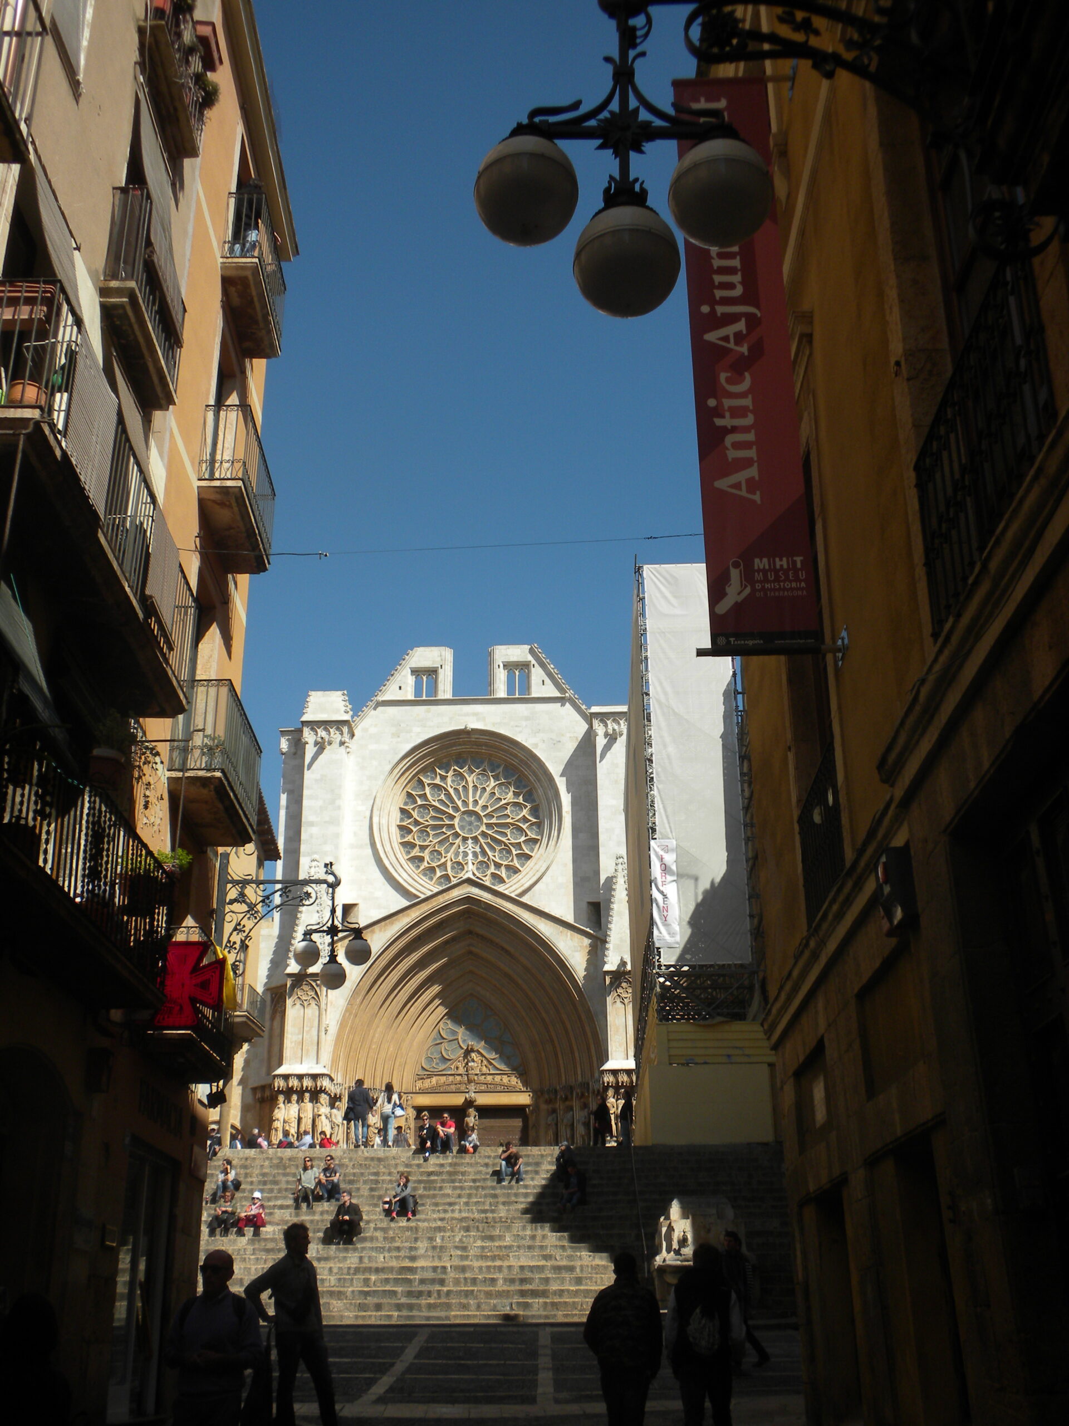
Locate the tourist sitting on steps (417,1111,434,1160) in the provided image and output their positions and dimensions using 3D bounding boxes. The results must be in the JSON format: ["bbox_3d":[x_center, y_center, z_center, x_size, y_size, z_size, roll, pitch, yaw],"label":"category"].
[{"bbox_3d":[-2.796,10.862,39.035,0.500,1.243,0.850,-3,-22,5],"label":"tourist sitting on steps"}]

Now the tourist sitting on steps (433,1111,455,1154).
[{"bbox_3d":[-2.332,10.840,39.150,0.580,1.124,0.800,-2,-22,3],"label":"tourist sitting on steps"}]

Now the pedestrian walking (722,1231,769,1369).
[{"bbox_3d":[2.826,7.930,20.620,0.660,1.750,0.520,11,-25,-26],"label":"pedestrian walking"}]

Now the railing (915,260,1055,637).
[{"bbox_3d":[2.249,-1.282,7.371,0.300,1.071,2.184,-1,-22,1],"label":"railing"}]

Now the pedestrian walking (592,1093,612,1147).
[{"bbox_3d":[1.861,11.415,42.081,0.580,1.680,0.500,6,-23,-17],"label":"pedestrian walking"}]

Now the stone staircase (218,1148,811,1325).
[{"bbox_3d":[-0.833,10.996,33.040,16.000,4.261,11.900,-1,-22,0],"label":"stone staircase"}]

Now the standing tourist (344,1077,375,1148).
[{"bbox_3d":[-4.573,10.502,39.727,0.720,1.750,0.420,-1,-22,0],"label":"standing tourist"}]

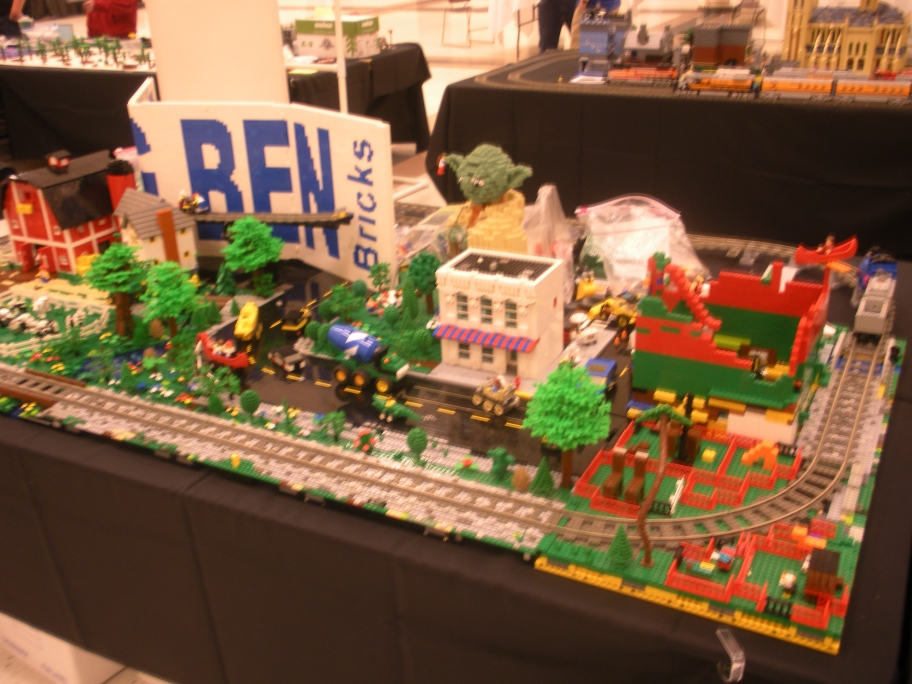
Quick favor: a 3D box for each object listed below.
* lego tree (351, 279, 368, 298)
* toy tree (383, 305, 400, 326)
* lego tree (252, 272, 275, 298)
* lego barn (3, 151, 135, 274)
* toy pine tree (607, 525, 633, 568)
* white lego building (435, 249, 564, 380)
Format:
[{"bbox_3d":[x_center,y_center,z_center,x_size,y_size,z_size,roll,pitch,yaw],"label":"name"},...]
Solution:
[{"bbox_3d":[-0.210,-0.108,2.095,0.031,0.061,0.031,10,27,26],"label":"lego tree"},{"bbox_3d":[-0.133,-0.053,1.955,0.034,0.054,0.034,-2,24,1],"label":"toy tree"},{"bbox_3d":[-0.440,-0.132,2.159,0.050,0.055,0.048,-2,24,1],"label":"lego tree"},{"bbox_3d":[-0.965,-0.353,2.433,0.255,0.272,0.258,10,27,26],"label":"lego barn"},{"bbox_3d":[0.210,0.260,1.215,0.033,0.063,0.033,10,27,26],"label":"toy pine tree"},{"bbox_3d":[0.084,-0.053,1.774,0.200,0.184,0.152,10,27,26],"label":"white lego building"}]

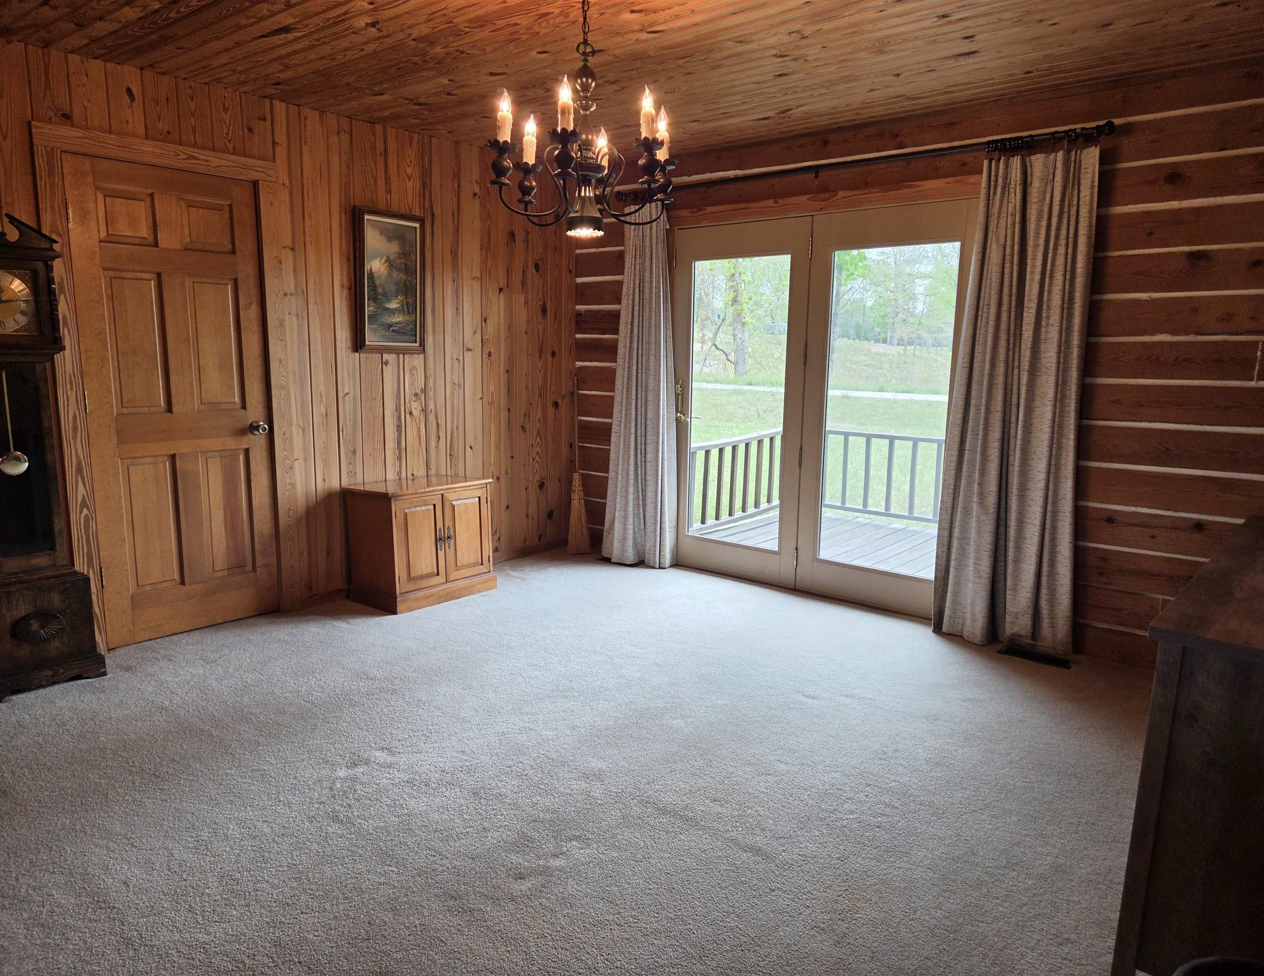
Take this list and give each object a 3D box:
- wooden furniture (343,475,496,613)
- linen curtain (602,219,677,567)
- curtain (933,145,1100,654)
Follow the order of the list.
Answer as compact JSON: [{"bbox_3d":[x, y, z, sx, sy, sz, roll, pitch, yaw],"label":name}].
[{"bbox_3d":[-1.108,0.272,4.575,0.410,0.592,0.650,8,12,39],"label":"wooden furniture"},{"bbox_3d":[0.041,-0.582,5.135,0.470,2.100,0.180,8,12,39],"label":"linen curtain"},{"bbox_3d":[1.679,-0.340,3.745,0.570,2.100,0.180,8,12,39],"label":"curtain"}]

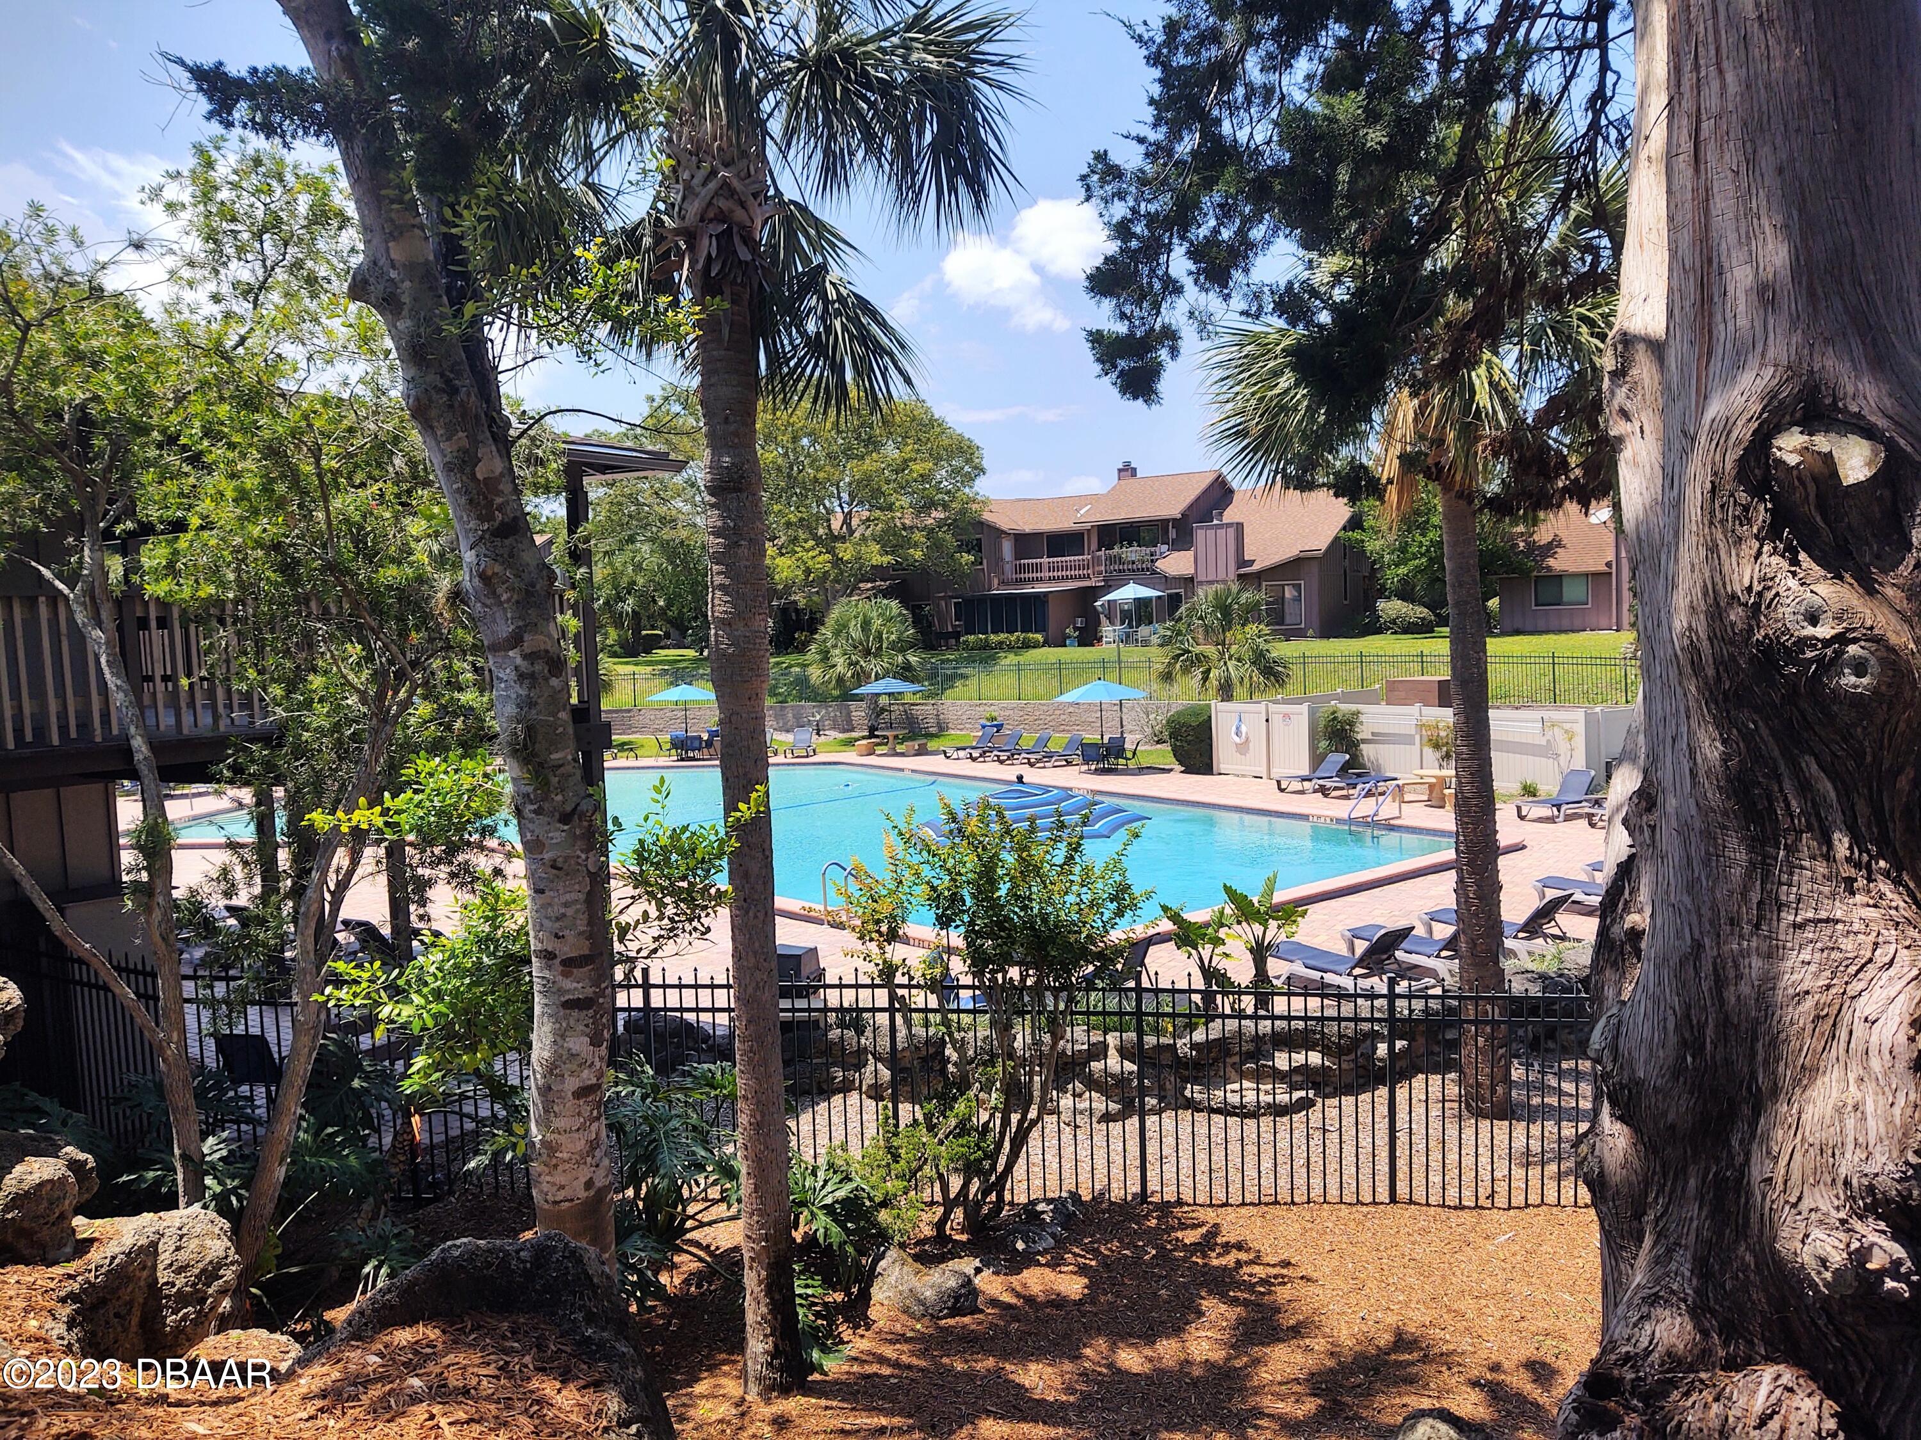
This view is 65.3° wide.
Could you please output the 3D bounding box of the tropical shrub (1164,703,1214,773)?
[{"bbox_3d":[6.310,0.481,40.000,1.700,1.880,1.700,-2,5,0],"label":"tropical shrub"}]

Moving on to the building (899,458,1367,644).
[{"bbox_3d":[8.449,-7.607,70.000,19.500,7.900,10.500,0,5,27],"label":"building"}]

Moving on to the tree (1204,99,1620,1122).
[{"bbox_3d":[4.153,-0.771,12.639,4.100,8.491,4.100,-2,5,0],"label":"tree"}]

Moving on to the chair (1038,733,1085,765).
[{"bbox_3d":[2.709,0.910,43.211,1.750,0.880,0.700,-6,6,-40],"label":"chair"}]

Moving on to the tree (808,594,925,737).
[{"bbox_3d":[-3.211,-1.824,51.300,3.900,4.800,3.900,-2,5,0],"label":"tree"}]

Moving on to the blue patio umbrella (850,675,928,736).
[{"bbox_3d":[-2.341,-0.219,48.500,2.500,2.350,2.500,-2,5,0],"label":"blue patio umbrella"}]

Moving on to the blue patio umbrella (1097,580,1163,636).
[{"bbox_3d":[6.863,-4.357,60.000,2.720,2.450,2.720,-2,5,0],"label":"blue patio umbrella"}]

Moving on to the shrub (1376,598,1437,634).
[{"bbox_3d":[18.273,-4.261,61.439,2.450,1.443,2.200,-2,5,0],"label":"shrub"}]

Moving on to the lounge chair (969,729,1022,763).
[{"bbox_3d":[1.064,0.791,45.183,1.750,0.880,0.700,-6,6,-40],"label":"lounge chair"}]

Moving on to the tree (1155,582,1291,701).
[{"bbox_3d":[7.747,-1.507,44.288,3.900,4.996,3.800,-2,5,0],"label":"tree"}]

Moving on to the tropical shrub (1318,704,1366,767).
[{"bbox_3d":[9.939,0.529,39.022,1.220,1.847,1.150,-2,5,0],"label":"tropical shrub"}]

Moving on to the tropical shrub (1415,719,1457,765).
[{"bbox_3d":[11.913,0.757,37.232,1.120,1.594,1.050,-2,5,0],"label":"tropical shrub"}]

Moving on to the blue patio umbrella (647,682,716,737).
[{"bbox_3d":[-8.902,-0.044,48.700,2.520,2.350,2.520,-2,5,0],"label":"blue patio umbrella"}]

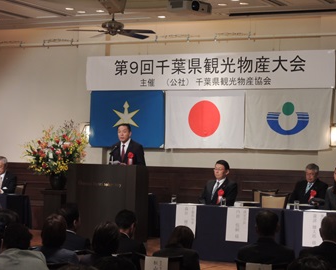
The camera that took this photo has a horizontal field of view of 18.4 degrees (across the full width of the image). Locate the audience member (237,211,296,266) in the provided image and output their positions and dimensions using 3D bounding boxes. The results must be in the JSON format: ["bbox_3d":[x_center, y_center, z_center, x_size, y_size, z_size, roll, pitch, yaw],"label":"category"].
[{"bbox_3d":[0.840,1.222,8.322,0.500,1.250,0.780,1,-1,20],"label":"audience member"}]

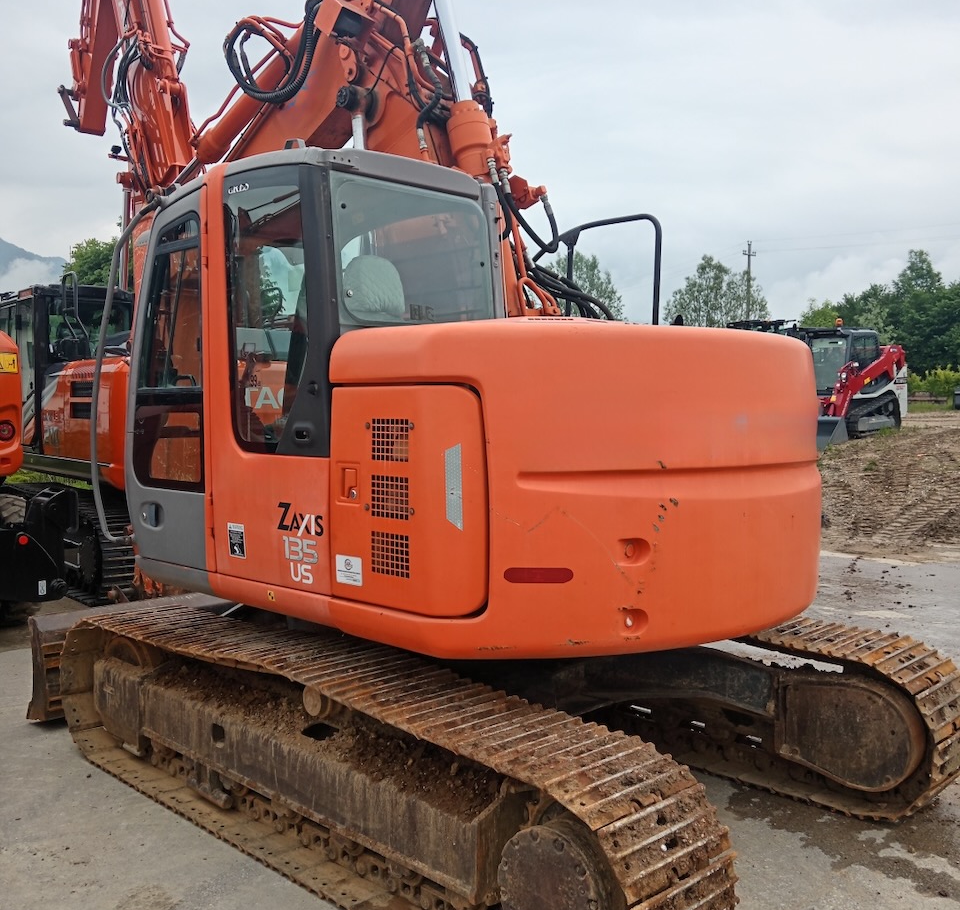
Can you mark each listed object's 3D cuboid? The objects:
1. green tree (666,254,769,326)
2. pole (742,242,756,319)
[{"bbox_3d":[15.139,-7.425,64.243,6.867,10.738,6.500,1,3,14],"label":"green tree"},{"bbox_3d":[16.174,-7.414,60.251,1.200,11.085,0.300,-1,3,-33],"label":"pole"}]

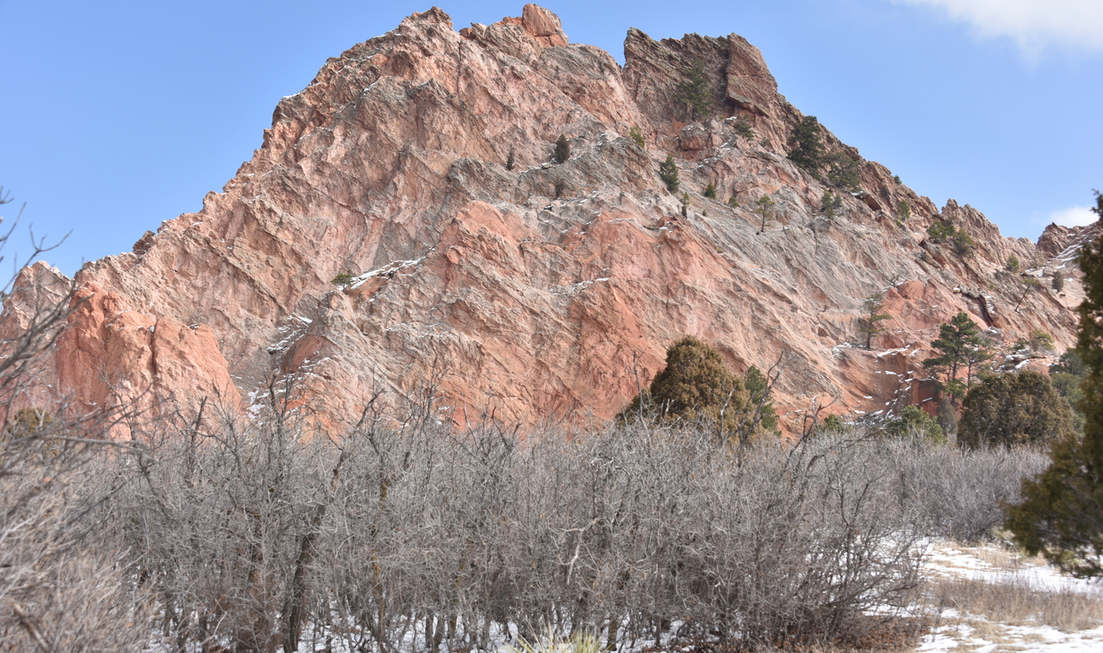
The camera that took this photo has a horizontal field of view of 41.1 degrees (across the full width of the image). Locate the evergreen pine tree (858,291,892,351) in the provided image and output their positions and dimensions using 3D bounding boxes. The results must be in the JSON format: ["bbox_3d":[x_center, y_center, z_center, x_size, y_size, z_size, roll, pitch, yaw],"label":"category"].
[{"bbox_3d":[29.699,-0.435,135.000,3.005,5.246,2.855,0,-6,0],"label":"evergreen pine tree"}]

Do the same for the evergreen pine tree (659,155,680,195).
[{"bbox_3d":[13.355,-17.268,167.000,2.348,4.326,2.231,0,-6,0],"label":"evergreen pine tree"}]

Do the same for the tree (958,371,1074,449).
[{"bbox_3d":[20.545,4.284,65.000,5.103,4.669,4.848,0,-6,0],"label":"tree"}]

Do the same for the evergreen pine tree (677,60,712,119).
[{"bbox_3d":[17.647,-29.269,182.000,4.478,7.287,4.254,0,-6,0],"label":"evergreen pine tree"}]

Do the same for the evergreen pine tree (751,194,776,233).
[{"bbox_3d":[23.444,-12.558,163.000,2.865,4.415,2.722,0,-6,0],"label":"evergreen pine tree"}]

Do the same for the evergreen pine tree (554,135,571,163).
[{"bbox_3d":[1.230,-20.226,168.000,1.968,3.363,1.870,0,-6,0],"label":"evergreen pine tree"}]

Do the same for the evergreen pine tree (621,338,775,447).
[{"bbox_3d":[5.494,3.142,55.000,5.671,5.440,4.820,0,-6,0],"label":"evergreen pine tree"}]

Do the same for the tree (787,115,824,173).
[{"bbox_3d":[30.194,-21.684,175.000,4.511,6.800,4.286,0,-6,0],"label":"tree"}]

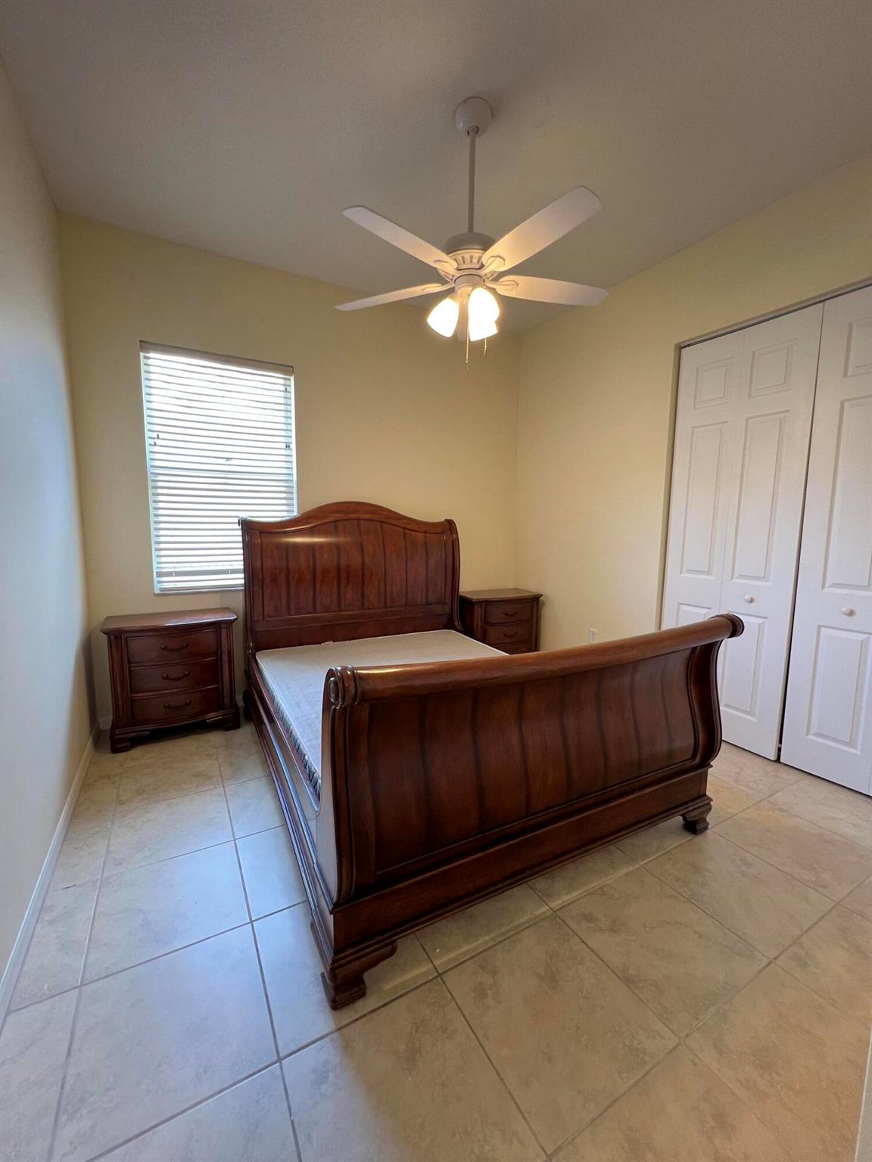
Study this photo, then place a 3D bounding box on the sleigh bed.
[{"bbox_3d":[-0.057,0.249,2.479,1.743,1.556,2.407,-2,6,-29],"label":"sleigh bed"}]

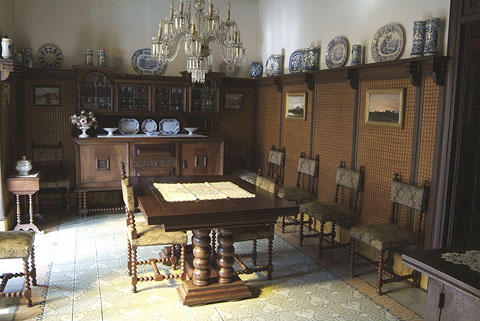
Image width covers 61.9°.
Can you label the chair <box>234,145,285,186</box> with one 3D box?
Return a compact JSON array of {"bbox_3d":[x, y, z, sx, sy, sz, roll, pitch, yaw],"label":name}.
[{"bbox_3d":[0.374,0.289,5.834,0.490,0.955,0.430,-2,8,-21],"label":"chair"}]

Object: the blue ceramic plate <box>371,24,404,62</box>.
[{"bbox_3d":[1.338,-1.056,3.647,0.050,0.315,0.430,7,5,-22],"label":"blue ceramic plate"}]

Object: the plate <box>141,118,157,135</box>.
[{"bbox_3d":[-1.377,-0.512,6.104,0.240,0.240,0.035,-1,-3,-21],"label":"plate"}]

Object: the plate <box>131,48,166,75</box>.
[{"bbox_3d":[-1.306,-1.434,5.828,0.510,0.385,0.050,-1,0,-21],"label":"plate"}]

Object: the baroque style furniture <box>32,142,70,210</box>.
[{"bbox_3d":[-2.680,0.241,5.683,0.430,0.955,0.490,-3,9,-27],"label":"baroque style furniture"}]

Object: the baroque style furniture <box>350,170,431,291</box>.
[{"bbox_3d":[1.271,0.608,3.447,0.475,0.925,0.405,-1,8,-21],"label":"baroque style furniture"}]

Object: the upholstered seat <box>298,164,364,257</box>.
[{"bbox_3d":[0.951,0.498,4.231,0.475,0.925,0.405,-1,8,-21],"label":"upholstered seat"}]

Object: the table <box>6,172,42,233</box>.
[{"bbox_3d":[-2.546,0.506,4.804,0.350,0.680,0.450,-1,9,-21],"label":"table"}]

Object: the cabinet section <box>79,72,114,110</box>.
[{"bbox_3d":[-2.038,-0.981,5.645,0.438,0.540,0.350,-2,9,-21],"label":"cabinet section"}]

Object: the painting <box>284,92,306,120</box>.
[{"bbox_3d":[0.739,-0.732,5.344,0.045,0.350,0.515,-1,8,-21],"label":"painting"}]

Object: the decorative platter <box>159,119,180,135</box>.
[{"bbox_3d":[-1.046,-0.500,6.004,0.330,0.240,0.050,-1,0,-21],"label":"decorative platter"}]

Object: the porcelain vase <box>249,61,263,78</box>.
[{"bbox_3d":[0.263,-1.433,6.375,0.220,0.265,0.220,1,8,0],"label":"porcelain vase"}]

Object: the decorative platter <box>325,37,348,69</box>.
[{"bbox_3d":[1.123,-1.242,4.627,0.045,0.365,0.450,11,4,-22],"label":"decorative platter"}]

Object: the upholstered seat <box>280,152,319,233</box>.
[{"bbox_3d":[0.652,0.388,5.021,0.475,0.925,0.405,-1,8,-21],"label":"upholstered seat"}]

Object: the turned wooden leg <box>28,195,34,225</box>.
[{"bbox_3d":[-2.423,0.555,4.664,0.045,0.365,0.045,-1,9,-21],"label":"turned wooden leg"}]

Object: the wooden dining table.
[{"bbox_3d":[-0.364,0.650,3.680,1.160,0.780,1.500,-2,8,-21],"label":"wooden dining table"}]

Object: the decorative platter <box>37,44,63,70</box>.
[{"bbox_3d":[-2.660,-1.453,5.624,0.335,0.335,0.035,-1,0,-18],"label":"decorative platter"}]

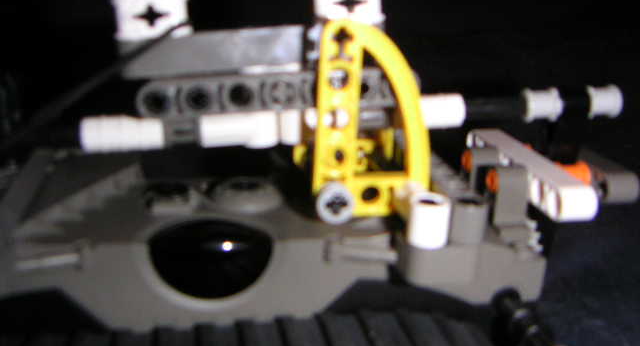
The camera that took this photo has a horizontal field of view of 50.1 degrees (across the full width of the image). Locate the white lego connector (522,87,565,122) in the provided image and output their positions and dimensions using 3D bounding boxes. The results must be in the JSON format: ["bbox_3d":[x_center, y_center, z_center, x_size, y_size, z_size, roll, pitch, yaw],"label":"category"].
[{"bbox_3d":[0.048,-0.015,0.147,0.008,0.007,0.007,-4,16,-4],"label":"white lego connector"}]

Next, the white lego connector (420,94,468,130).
[{"bbox_3d":[0.024,-0.013,0.146,0.013,0.007,0.007,-4,16,-4],"label":"white lego connector"}]

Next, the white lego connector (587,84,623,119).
[{"bbox_3d":[0.063,-0.016,0.150,0.008,0.007,0.007,-4,16,-4],"label":"white lego connector"}]

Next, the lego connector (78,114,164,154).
[{"bbox_3d":[-0.041,-0.008,0.142,0.016,0.007,0.007,-4,16,-4],"label":"lego connector"}]

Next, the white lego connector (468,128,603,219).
[{"bbox_3d":[0.050,-0.001,0.170,0.008,0.007,0.055,-3,18,-9],"label":"white lego connector"}]

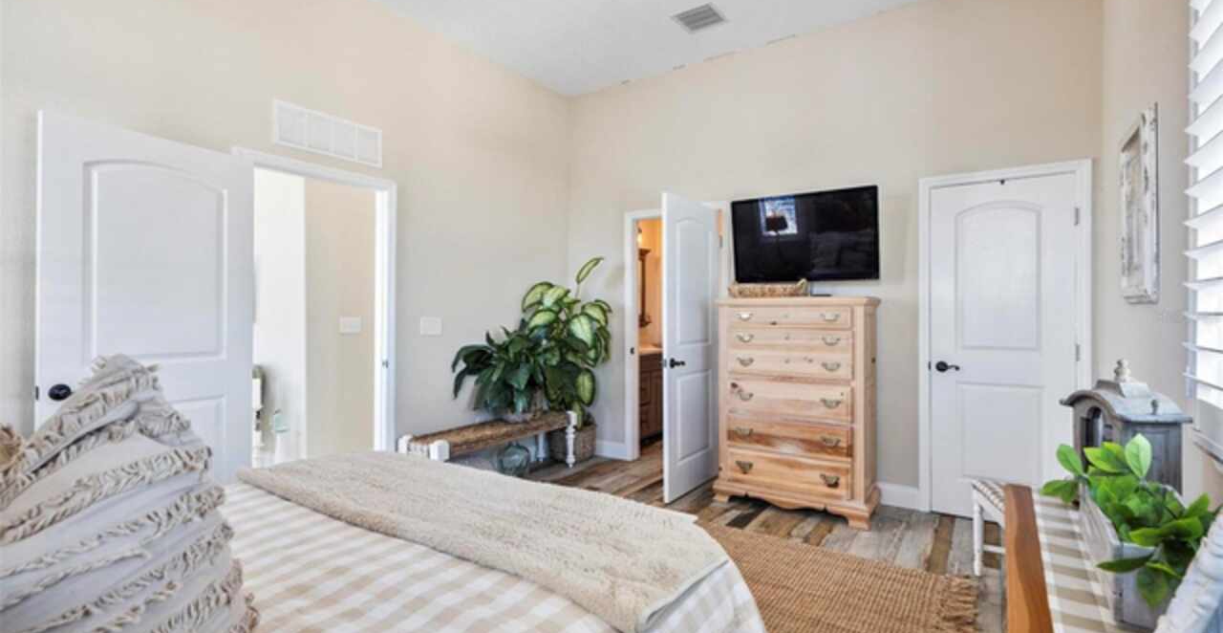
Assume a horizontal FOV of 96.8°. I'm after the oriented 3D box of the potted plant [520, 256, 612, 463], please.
[{"bbox_3d":[-0.308,0.366,4.455,0.580,1.730,0.650,0,0,32],"label":"potted plant"}]

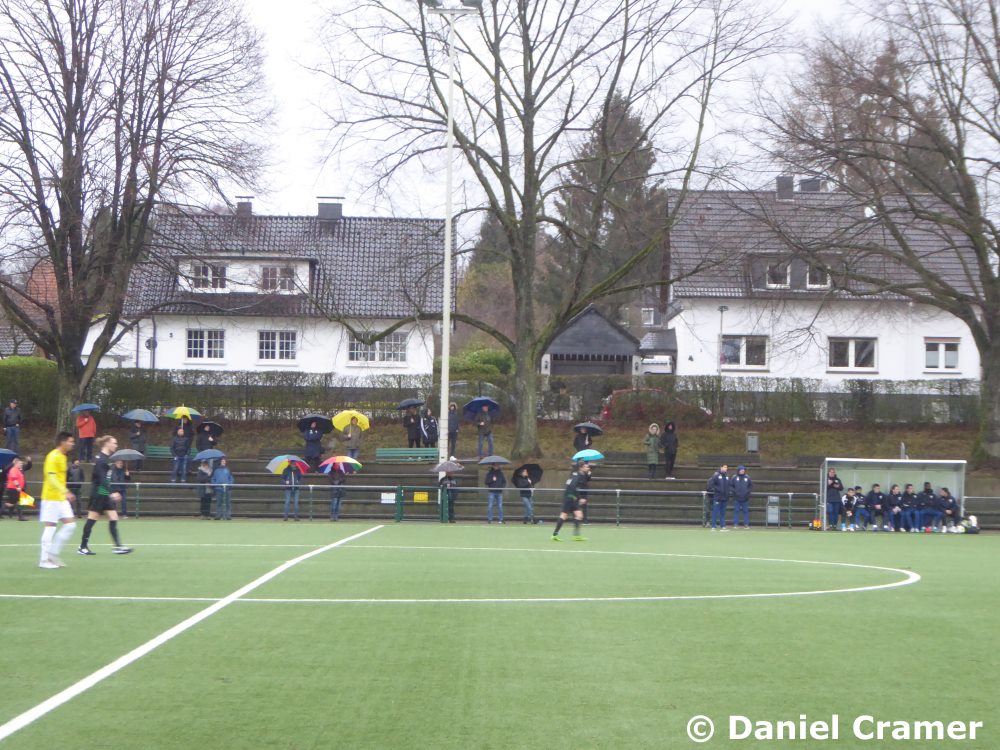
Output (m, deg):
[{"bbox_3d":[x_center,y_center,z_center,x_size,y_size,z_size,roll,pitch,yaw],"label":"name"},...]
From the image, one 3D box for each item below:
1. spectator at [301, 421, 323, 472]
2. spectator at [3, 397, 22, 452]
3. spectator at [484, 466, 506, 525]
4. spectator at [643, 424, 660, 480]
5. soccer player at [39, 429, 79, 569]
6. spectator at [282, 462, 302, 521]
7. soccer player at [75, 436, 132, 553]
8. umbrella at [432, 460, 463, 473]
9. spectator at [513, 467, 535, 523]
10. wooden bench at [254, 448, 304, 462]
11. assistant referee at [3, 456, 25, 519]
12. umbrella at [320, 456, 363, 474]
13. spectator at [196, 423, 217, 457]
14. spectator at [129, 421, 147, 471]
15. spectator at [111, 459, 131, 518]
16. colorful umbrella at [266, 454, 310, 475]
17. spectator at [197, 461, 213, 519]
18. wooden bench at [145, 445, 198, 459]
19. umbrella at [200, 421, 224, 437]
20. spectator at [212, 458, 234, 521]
[{"bbox_3d":[-5.833,2.254,75.800,0.550,1.634,0.400,1,-2,-12],"label":"spectator"},{"bbox_3d":[-15.477,1.690,77.000,0.540,1.825,0.360,1,-2,-10],"label":"spectator"},{"bbox_3d":[-0.133,3.524,71.800,0.600,1.750,0.420,1,-2,0],"label":"spectator"},{"bbox_3d":[4.757,2.409,76.200,0.540,1.730,0.380,1,-2,0],"label":"spectator"},{"bbox_3d":[-5.999,1.695,32.900,0.550,1.840,0.550,1,-2,-5],"label":"soccer player"},{"bbox_3d":[-6.097,3.432,71.300,0.580,1.720,0.420,1,-2,0],"label":"spectator"},{"bbox_3d":[-6.193,1.885,38.000,0.820,1.860,0.520,1,-2,1],"label":"soccer player"},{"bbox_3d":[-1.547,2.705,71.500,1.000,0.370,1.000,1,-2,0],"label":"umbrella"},{"bbox_3d":[0.724,3.543,71.000,0.520,1.644,0.450,3,-3,-38],"label":"spectator"},{"bbox_3d":[-6.640,2.559,77.000,2.030,0.460,0.500,1,-2,0],"label":"wooden bench"},{"bbox_3d":[-13.191,3.101,66.000,0.600,1.730,0.500,0,-2,25],"label":"assistant referee"},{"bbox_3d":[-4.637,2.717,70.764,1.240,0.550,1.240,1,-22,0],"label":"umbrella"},{"bbox_3d":[-9.108,2.374,75.300,0.520,1.676,0.420,2,-2,-20],"label":"spectator"},{"bbox_3d":[-11.308,2.215,75.800,0.520,1.587,0.420,1,-2,-8],"label":"spectator"},{"bbox_3d":[-11.078,3.341,70.800,0.550,1.720,0.400,1,-2,-6],"label":"spectator"},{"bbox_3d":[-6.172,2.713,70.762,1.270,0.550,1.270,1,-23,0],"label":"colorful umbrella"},{"bbox_3d":[-8.631,3.362,71.000,0.520,1.720,0.420,1,-2,-9],"label":"spectator"},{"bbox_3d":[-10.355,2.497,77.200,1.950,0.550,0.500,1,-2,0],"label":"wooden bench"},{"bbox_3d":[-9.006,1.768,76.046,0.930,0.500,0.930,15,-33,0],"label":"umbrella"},{"bbox_3d":[-8.097,3.354,71.000,0.620,1.794,0.400,2,-2,-18],"label":"spectator"}]

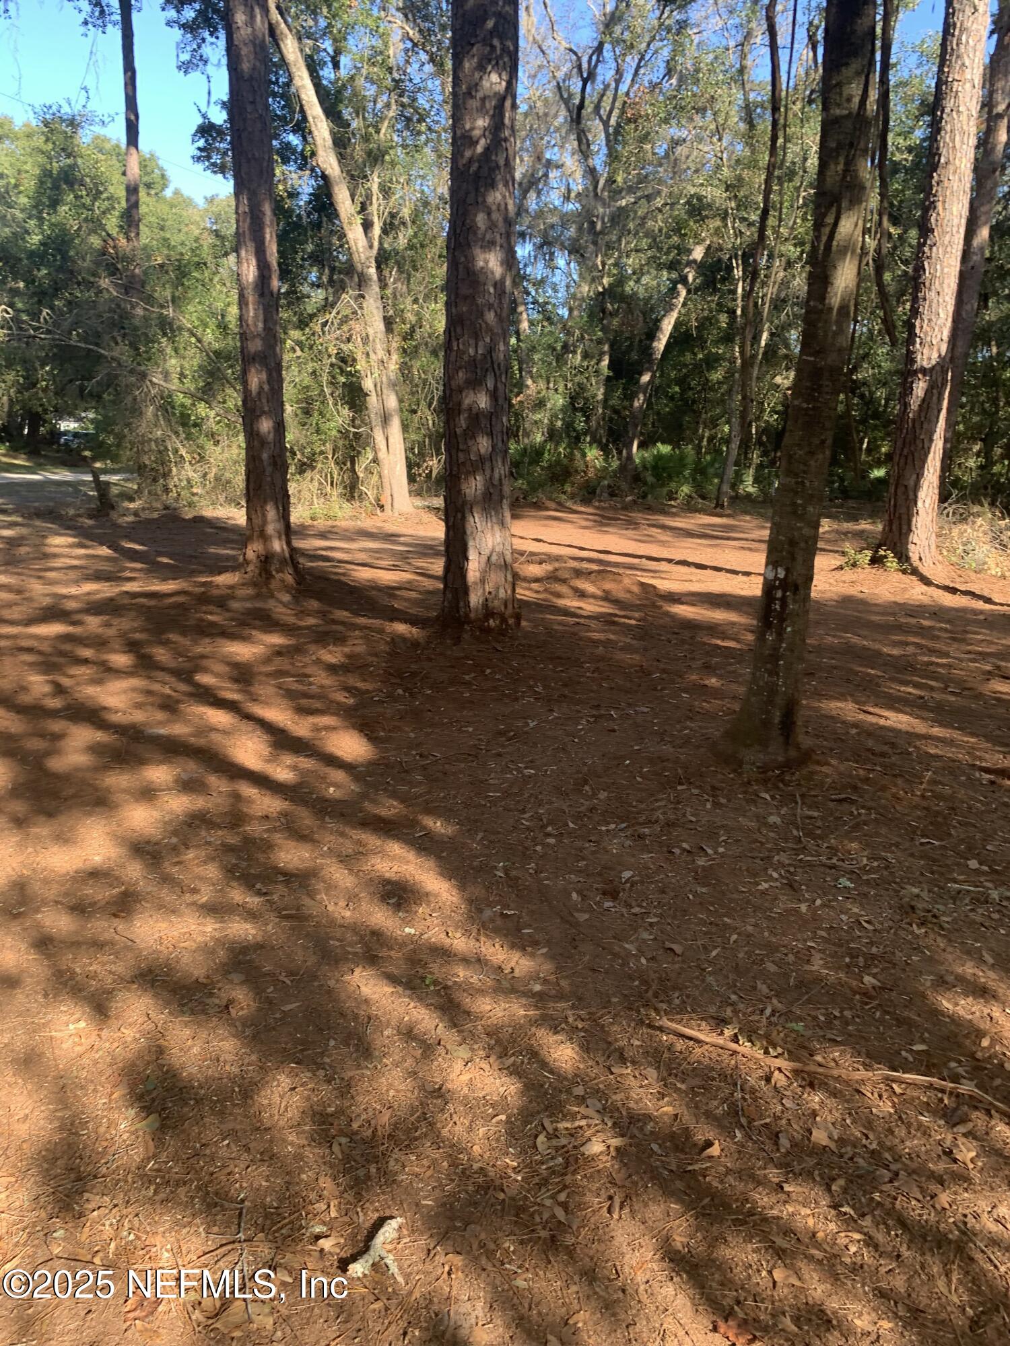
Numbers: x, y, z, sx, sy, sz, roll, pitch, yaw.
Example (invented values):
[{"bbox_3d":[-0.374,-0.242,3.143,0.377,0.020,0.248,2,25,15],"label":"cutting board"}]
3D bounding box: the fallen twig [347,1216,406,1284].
[{"bbox_3d":[-0.238,1.077,1.878,0.107,0.042,0.158,-1,13,-5],"label":"fallen twig"}]

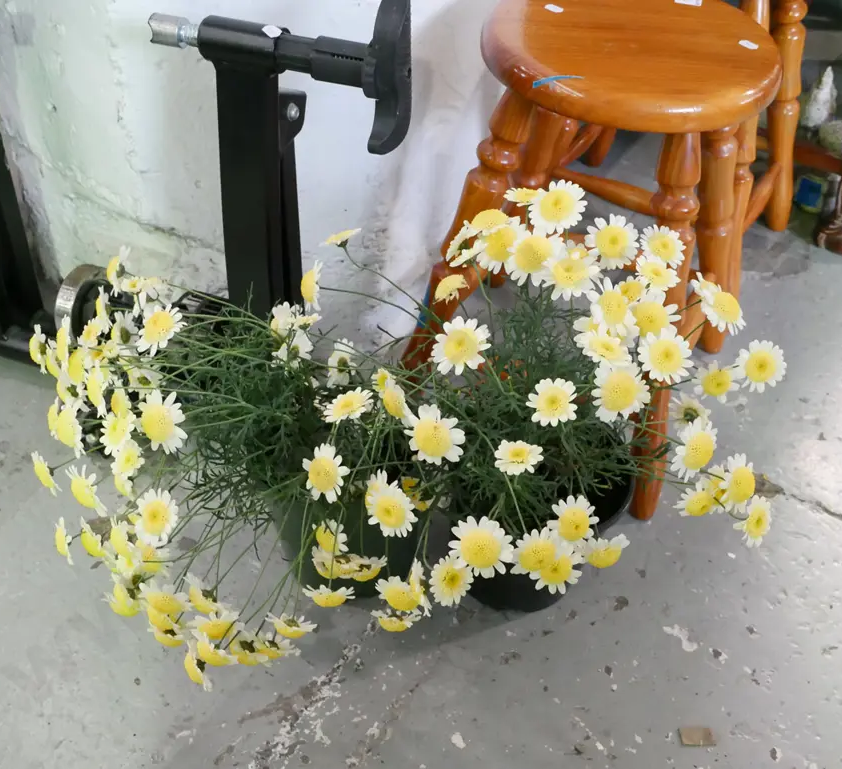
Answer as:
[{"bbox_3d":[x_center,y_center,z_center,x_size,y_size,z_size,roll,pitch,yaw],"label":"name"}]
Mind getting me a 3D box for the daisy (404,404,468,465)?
[{"bbox_3d":[0.012,0.042,0.841,0.050,0.050,0.020,7,17,4],"label":"daisy"}]

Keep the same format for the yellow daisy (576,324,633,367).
[{"bbox_3d":[0.158,-0.034,0.870,0.050,0.016,0.050,-13,46,-27],"label":"yellow daisy"}]

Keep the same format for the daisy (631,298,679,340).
[{"bbox_3d":[0.204,-0.057,0.892,0.049,0.049,0.020,21,22,17],"label":"daisy"}]

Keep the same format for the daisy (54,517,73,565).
[{"bbox_3d":[-0.334,0.146,0.940,0.016,0.045,0.045,-11,45,-26],"label":"daisy"}]

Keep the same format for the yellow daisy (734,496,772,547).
[{"bbox_3d":[0.300,0.124,0.912,0.047,0.047,0.019,-24,7,-24],"label":"yellow daisy"}]

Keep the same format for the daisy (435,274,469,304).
[{"bbox_3d":[0.029,-0.091,0.963,0.037,0.022,0.037,-5,37,36],"label":"daisy"}]

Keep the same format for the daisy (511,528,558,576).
[{"bbox_3d":[0.101,0.147,0.870,0.048,0.048,0.018,11,12,9],"label":"daisy"}]

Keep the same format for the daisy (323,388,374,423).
[{"bbox_3d":[-0.066,0.019,0.915,0.049,0.015,0.049,-2,39,31],"label":"daisy"}]

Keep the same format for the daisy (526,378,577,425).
[{"bbox_3d":[0.117,0.016,0.900,0.046,0.015,0.046,16,72,13],"label":"daisy"}]

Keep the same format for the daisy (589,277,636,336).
[{"bbox_3d":[0.164,-0.067,0.860,0.051,0.051,0.018,-25,8,-26],"label":"daisy"}]

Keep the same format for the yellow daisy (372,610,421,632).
[{"bbox_3d":[-0.025,0.229,0.978,0.047,0.047,0.022,-2,72,-5],"label":"yellow daisy"}]

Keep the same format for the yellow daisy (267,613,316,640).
[{"bbox_3d":[-0.117,0.219,0.915,0.046,0.017,0.046,13,3,10],"label":"yellow daisy"}]

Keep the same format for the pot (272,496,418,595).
[{"bbox_3d":[-0.079,0.122,1.105,0.193,0.186,0.193,1,46,-1],"label":"pot"}]

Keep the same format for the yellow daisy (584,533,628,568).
[{"bbox_3d":[0.176,0.157,0.953,0.045,0.045,0.021,-2,51,-5],"label":"yellow daisy"}]

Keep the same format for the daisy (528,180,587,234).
[{"bbox_3d":[0.118,-0.153,0.870,0.051,0.017,0.051,21,88,18],"label":"daisy"}]

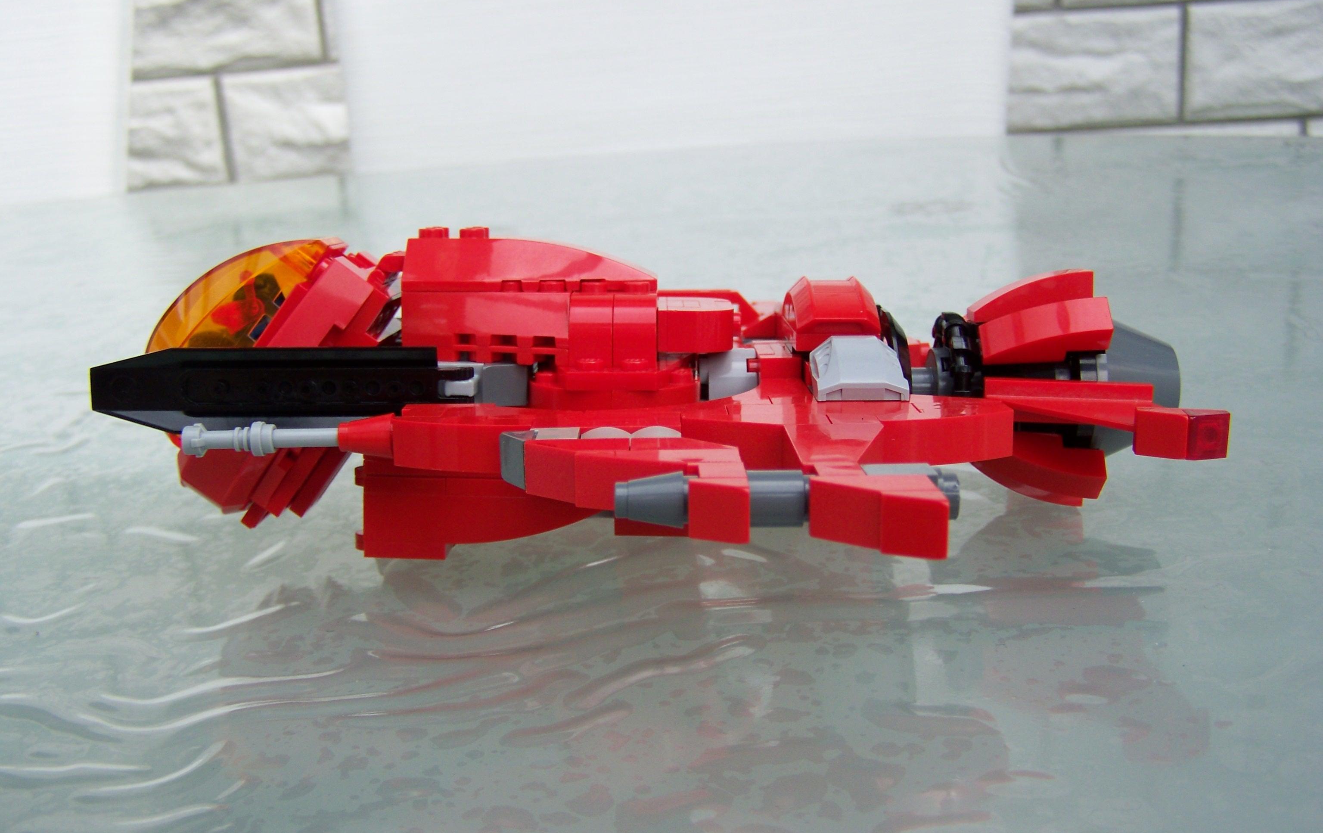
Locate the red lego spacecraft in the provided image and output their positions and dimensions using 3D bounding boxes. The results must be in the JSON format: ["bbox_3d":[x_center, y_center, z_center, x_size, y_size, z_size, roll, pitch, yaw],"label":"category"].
[{"bbox_3d":[0.001,-0.004,0.285,0.212,0.066,0.198,-1,11,0],"label":"red lego spacecraft"}]

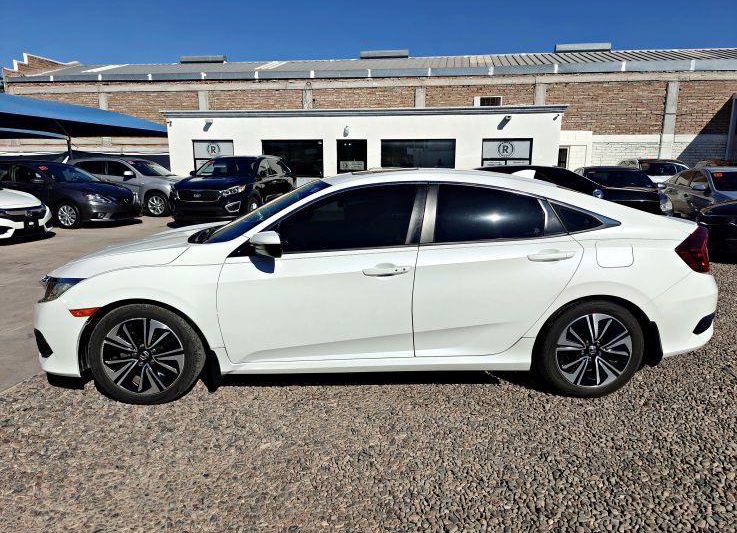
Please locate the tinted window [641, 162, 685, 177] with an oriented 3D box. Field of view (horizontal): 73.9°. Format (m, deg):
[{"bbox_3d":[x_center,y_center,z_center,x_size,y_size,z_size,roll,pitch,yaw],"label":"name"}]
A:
[{"bbox_3d":[8.702,-2.866,14.400,1.350,0.450,0.200,5,12,21],"label":"tinted window"}]

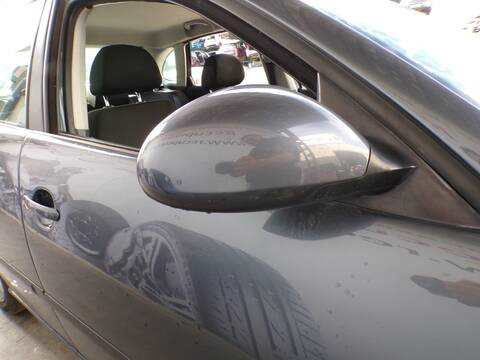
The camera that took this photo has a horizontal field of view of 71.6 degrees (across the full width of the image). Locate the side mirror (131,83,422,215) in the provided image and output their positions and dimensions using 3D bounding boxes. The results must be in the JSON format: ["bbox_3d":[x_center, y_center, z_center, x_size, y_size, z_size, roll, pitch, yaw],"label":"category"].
[{"bbox_3d":[0.046,-0.036,0.355,0.285,0.130,0.140,-10,19,-19],"label":"side mirror"}]

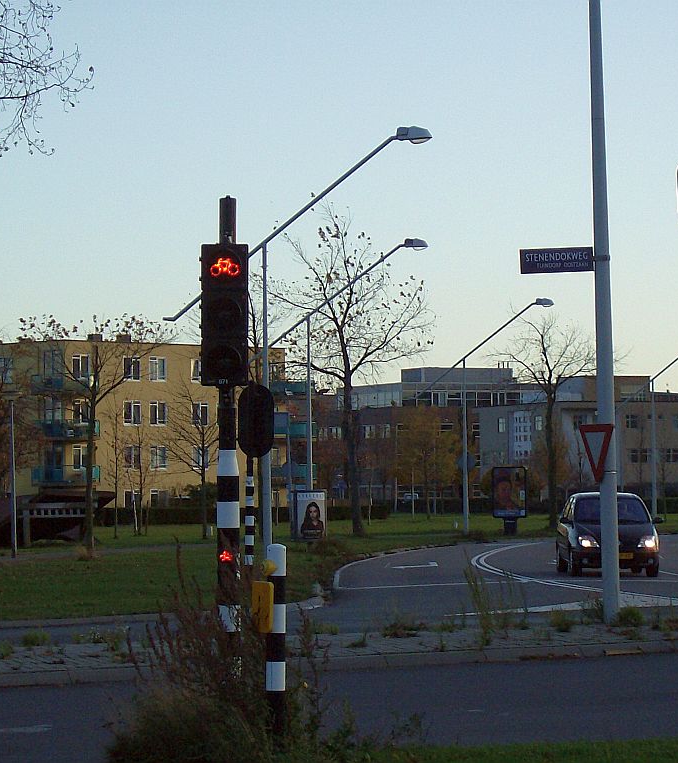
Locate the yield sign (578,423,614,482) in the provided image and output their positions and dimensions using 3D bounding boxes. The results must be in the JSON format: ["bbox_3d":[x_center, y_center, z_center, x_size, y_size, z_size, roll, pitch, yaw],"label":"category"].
[{"bbox_3d":[3.005,0.838,37.200,0.050,0.690,0.790,0,-2,-26],"label":"yield sign"}]

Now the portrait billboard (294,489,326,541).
[{"bbox_3d":[-0.777,3.721,88.500,0.880,1.380,0.200,0,-2,-22],"label":"portrait billboard"}]

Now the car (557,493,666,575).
[{"bbox_3d":[5.172,2.952,61.929,1.760,1.620,4.150,-1,-2,-2],"label":"car"}]

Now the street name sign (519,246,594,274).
[{"bbox_3d":[2.736,-1.515,40.000,0.920,0.300,0.030,-2,-2,0],"label":"street name sign"}]

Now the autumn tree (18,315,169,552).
[{"bbox_3d":[-6.855,1.452,89.000,4.200,6.650,4.100,0,-2,0],"label":"autumn tree"}]

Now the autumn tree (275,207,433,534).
[{"bbox_3d":[0.608,-0.392,125.000,6.100,12.800,6.100,-1,-2,0],"label":"autumn tree"}]

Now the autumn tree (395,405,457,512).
[{"bbox_3d":[5.753,5.321,212.000,4.200,7.200,4.100,0,-2,0],"label":"autumn tree"}]

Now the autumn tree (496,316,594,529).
[{"bbox_3d":[9.157,1.689,138.000,4.800,9.300,4.800,-1,-2,0],"label":"autumn tree"}]

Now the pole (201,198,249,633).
[{"bbox_3d":[-0.670,0.536,19.041,0.280,3.280,0.360,-1,-2,12],"label":"pole"}]

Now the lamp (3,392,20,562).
[{"bbox_3d":[-8.136,2.295,79.500,0.430,4.200,0.430,0,-2,0],"label":"lamp"}]

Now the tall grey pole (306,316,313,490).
[{"bbox_3d":[-0.837,1.488,93.000,0.170,6.750,0.170,-1,-2,0],"label":"tall grey pole"}]

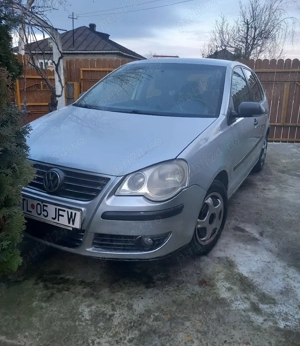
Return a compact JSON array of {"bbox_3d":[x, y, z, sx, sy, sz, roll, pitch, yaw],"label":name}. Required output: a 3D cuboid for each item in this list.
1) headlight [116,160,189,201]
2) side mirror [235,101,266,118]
[{"bbox_3d":[0.011,0.028,1.752,0.360,0.270,0.340,10,20,26],"label":"headlight"},{"bbox_3d":[0.796,-0.511,2.492,0.240,0.135,0.140,10,20,26],"label":"side mirror"}]

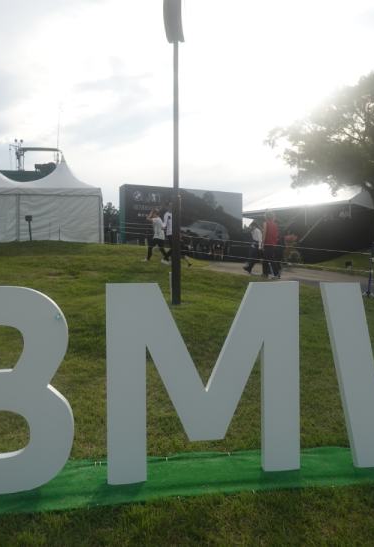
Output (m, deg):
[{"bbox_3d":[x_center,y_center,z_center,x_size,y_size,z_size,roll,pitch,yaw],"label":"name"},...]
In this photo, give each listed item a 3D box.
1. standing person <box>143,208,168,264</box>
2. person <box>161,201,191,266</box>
[{"bbox_3d":[-0.878,-1.048,12.900,0.720,1.550,0.500,0,2,15],"label":"standing person"},{"bbox_3d":[-0.268,-1.063,12.200,0.750,1.740,0.520,0,2,15],"label":"person"}]

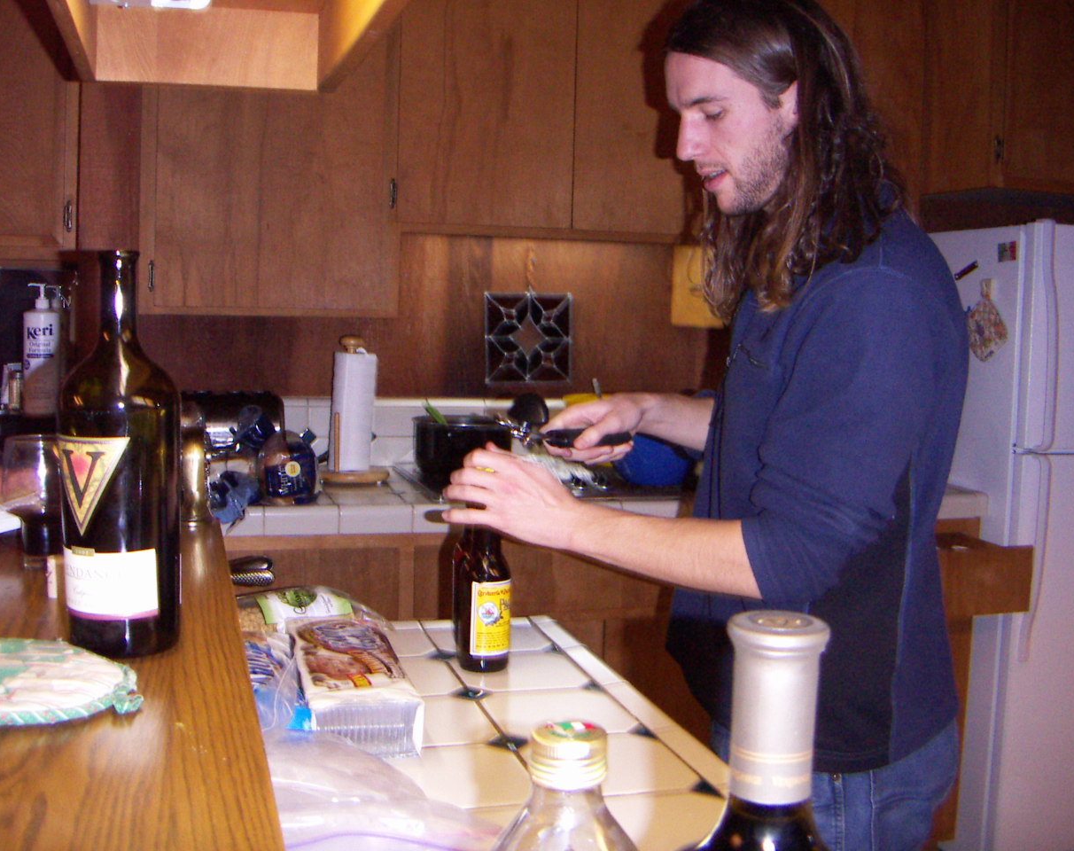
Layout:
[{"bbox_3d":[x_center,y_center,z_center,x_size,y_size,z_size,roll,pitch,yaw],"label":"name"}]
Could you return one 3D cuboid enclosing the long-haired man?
[{"bbox_3d":[0.180,0.343,1.460,0.600,1.720,0.520,1,6,-6],"label":"long-haired man"}]

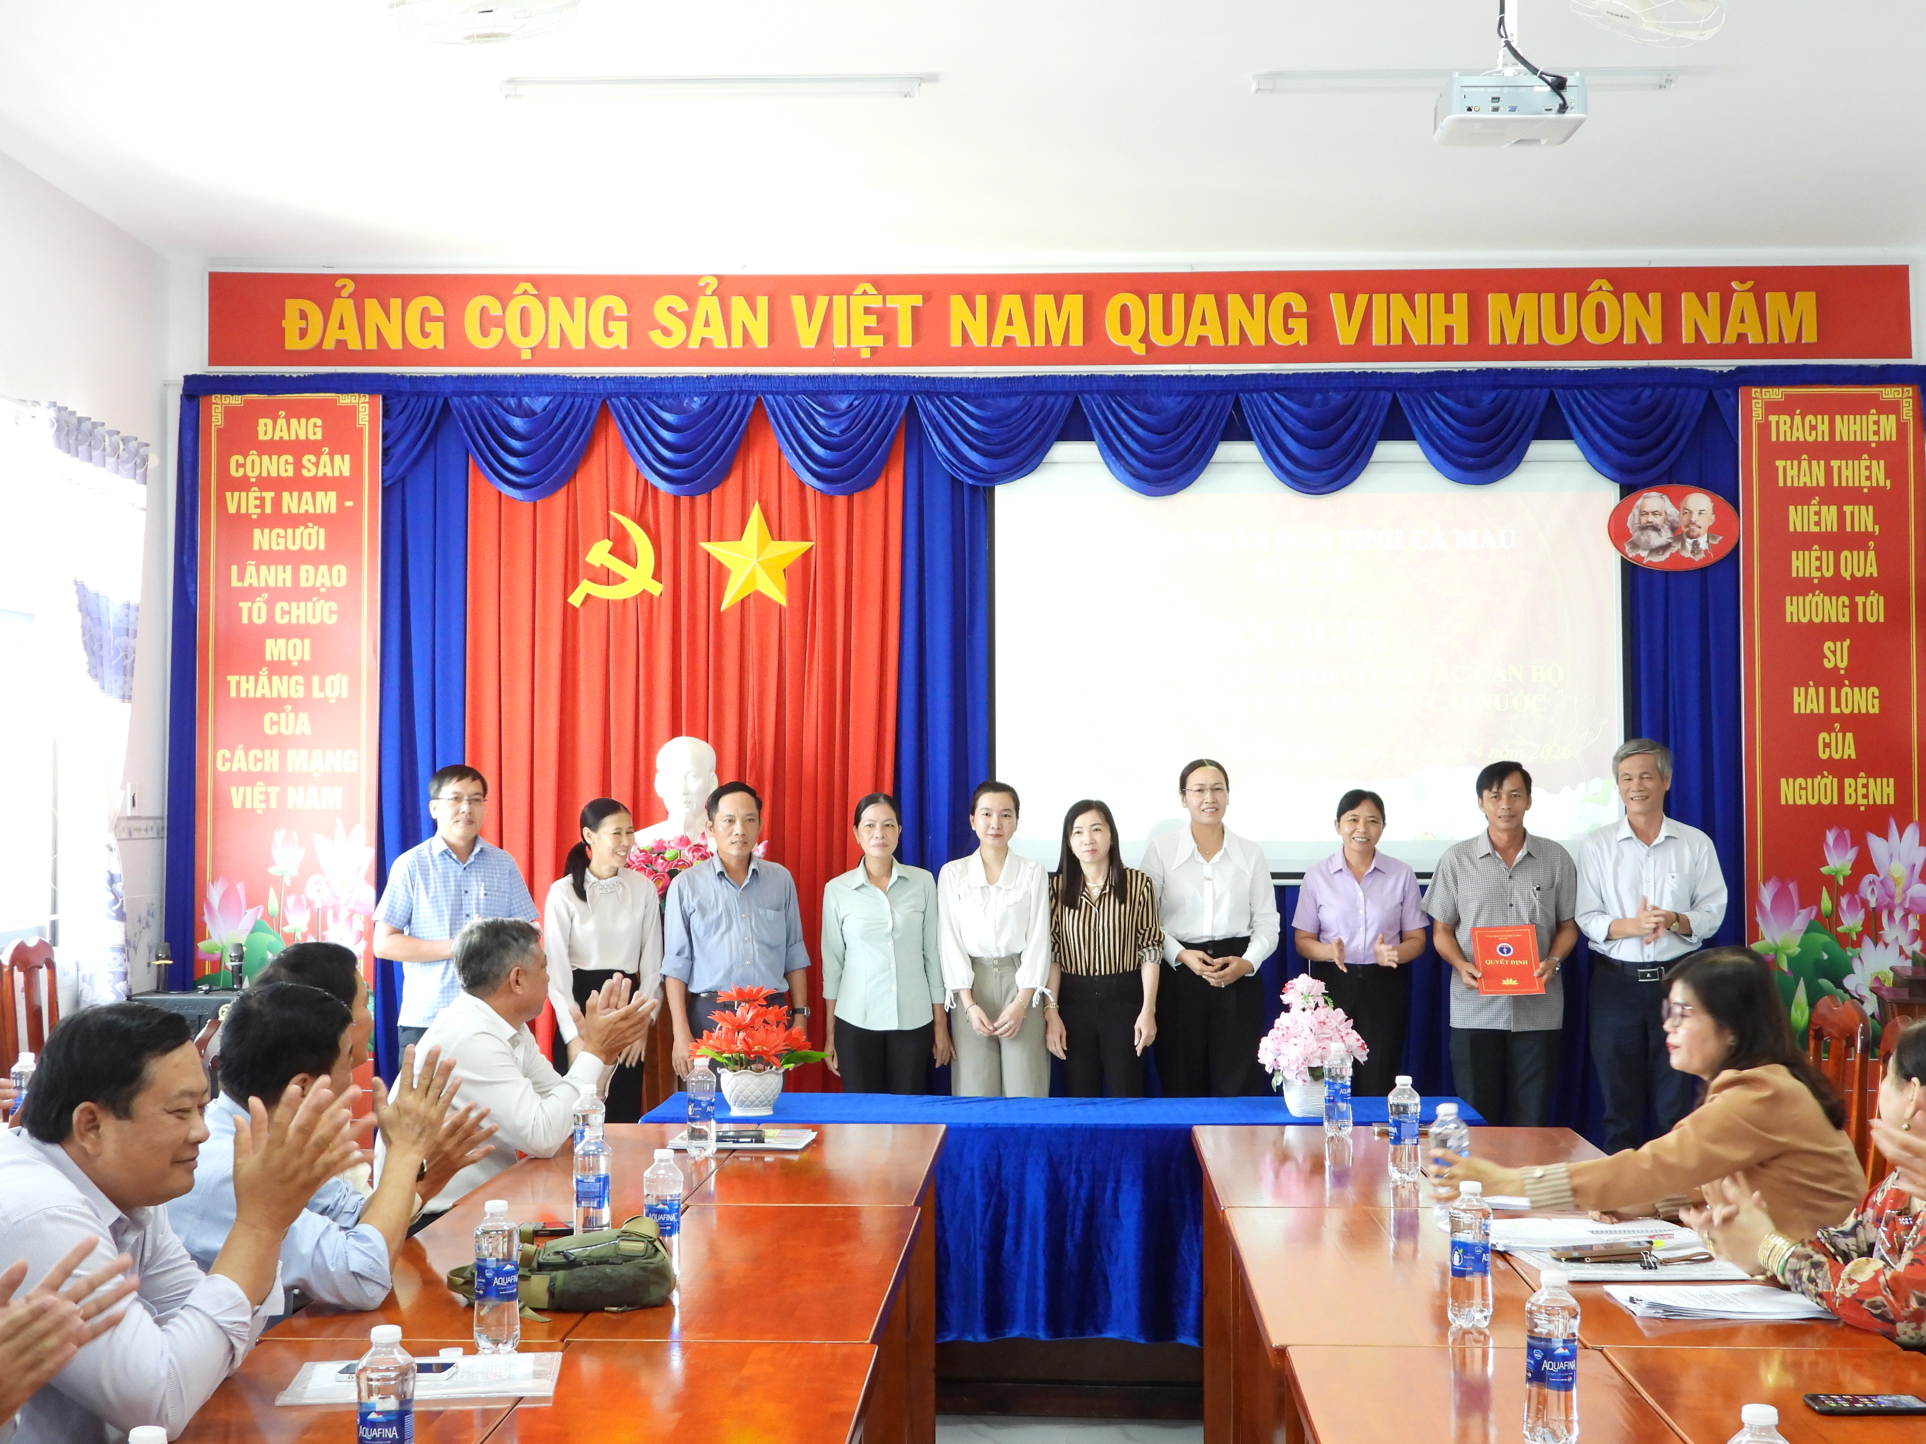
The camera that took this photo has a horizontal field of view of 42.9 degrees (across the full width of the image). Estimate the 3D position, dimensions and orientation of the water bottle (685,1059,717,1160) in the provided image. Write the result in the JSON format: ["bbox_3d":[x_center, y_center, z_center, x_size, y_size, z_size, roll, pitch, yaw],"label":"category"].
[{"bbox_3d":[-0.560,0.828,5.243,0.065,0.211,0.065,0,-2,1],"label":"water bottle"}]

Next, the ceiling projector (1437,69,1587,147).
[{"bbox_3d":[1.249,-1.399,5.607,0.310,0.100,0.250,0,-2,3],"label":"ceiling projector"}]

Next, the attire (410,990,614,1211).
[{"bbox_3d":[-1.055,0.918,5.589,0.480,0.607,0.480,0,-2,-12],"label":"attire"}]

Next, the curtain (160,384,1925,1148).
[{"bbox_3d":[0.326,0.213,9.373,6.740,3.120,0.220,0,-2,1],"label":"curtain"}]

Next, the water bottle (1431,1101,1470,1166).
[{"bbox_3d":[0.851,0.774,4.267,0.065,0.211,0.065,-3,-2,1],"label":"water bottle"}]

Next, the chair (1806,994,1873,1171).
[{"bbox_3d":[1.674,1.154,5.400,0.500,1.094,0.420,0,-2,3],"label":"chair"}]

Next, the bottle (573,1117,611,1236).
[{"bbox_3d":[-0.663,0.820,4.370,0.065,0.217,0.065,0,-2,3],"label":"bottle"}]

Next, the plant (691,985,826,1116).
[{"bbox_3d":[-0.519,0.833,6.215,0.335,0.335,0.310,0,-2,3],"label":"plant"}]

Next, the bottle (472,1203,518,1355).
[{"bbox_3d":[-0.664,0.786,3.483,0.065,0.211,0.065,0,-2,1],"label":"bottle"}]

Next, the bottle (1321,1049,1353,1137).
[{"bbox_3d":[0.889,0.871,5.810,0.065,0.217,0.065,0,-2,3],"label":"bottle"}]

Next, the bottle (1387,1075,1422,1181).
[{"bbox_3d":[0.922,0.846,5.122,0.065,0.217,0.065,0,-2,3],"label":"bottle"}]

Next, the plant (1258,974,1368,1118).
[{"bbox_3d":[0.854,0.788,5.980,0.265,0.340,0.250,0,-2,1],"label":"plant"}]

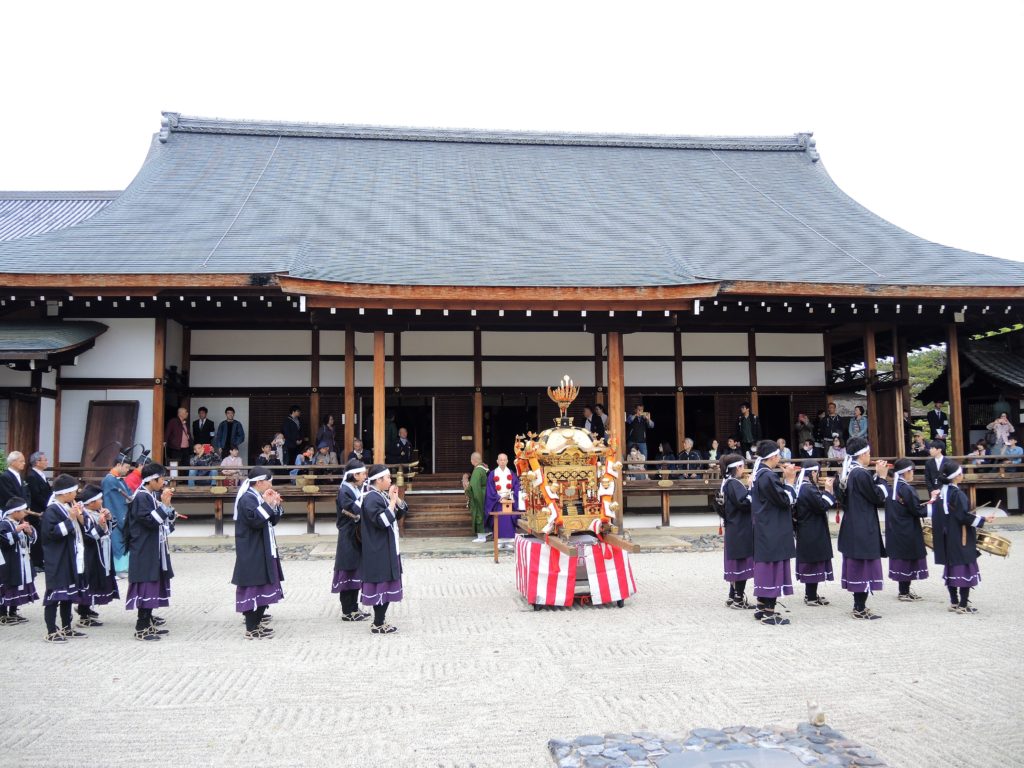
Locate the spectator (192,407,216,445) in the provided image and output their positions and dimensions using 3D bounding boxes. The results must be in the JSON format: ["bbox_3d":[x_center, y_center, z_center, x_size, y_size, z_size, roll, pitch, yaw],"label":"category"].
[{"bbox_3d":[-6.781,1.333,18.195,0.500,1.680,0.300,0,-4,-12],"label":"spectator"}]

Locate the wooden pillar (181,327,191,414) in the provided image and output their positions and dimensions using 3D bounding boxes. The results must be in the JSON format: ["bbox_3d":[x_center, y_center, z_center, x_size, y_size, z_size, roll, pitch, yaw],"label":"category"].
[{"bbox_3d":[-7.583,0.465,19.208,0.190,3.633,0.190,0,-5,-6],"label":"wooden pillar"}]

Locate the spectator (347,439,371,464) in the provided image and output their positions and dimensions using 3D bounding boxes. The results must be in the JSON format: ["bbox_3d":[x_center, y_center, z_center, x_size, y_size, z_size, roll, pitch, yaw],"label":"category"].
[{"bbox_3d":[-3.117,1.575,16.870,0.500,0.908,0.600,0,-5,-7],"label":"spectator"}]

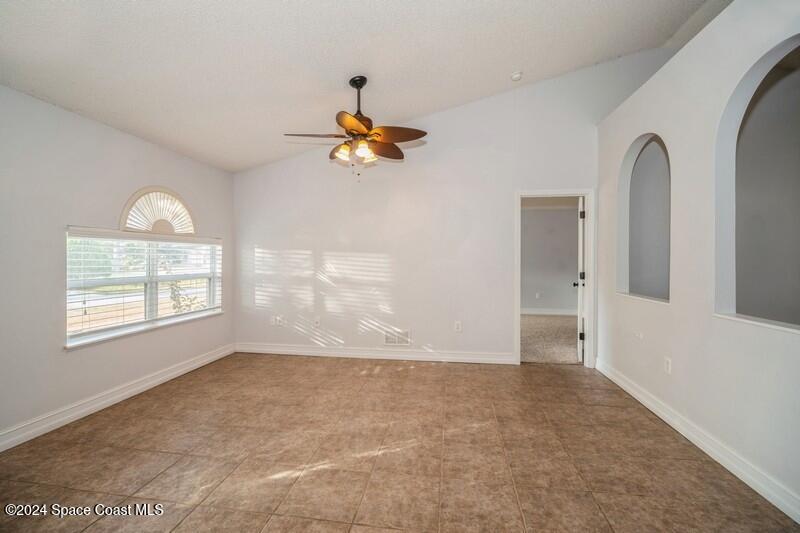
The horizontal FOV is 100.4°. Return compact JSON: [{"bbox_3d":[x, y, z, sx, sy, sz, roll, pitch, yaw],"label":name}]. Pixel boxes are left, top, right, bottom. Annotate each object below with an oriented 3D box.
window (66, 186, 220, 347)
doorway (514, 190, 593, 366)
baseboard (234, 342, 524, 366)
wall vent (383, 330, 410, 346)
[{"bbox_3d":[-2.560,-0.101,3.549,0.140,1.490,1.810,0,1,9],"label":"window"},{"bbox_3d":[1.857,0.148,4.050,0.875,2.113,0.150,0,1,9],"label":"doorway"},{"bbox_3d":[-0.449,1.141,4.405,3.795,0.140,0.020,0,1,9],"label":"baseboard"},{"bbox_3d":[-0.036,0.934,4.329,0.330,0.185,0.020,0,1,9],"label":"wall vent"}]

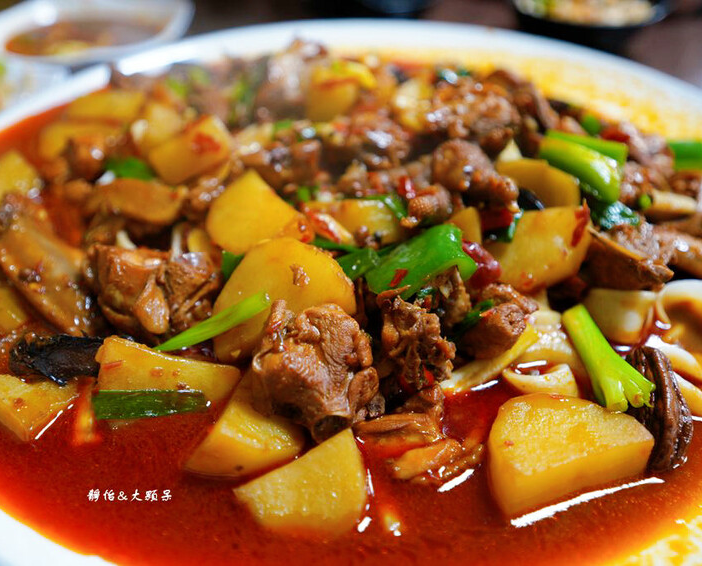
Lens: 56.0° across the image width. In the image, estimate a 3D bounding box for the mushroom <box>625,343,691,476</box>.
[{"bbox_3d":[0.117,0.048,0.251,0.019,0.022,0.043,6,52,5],"label":"mushroom"}]

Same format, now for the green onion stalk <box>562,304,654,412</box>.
[{"bbox_3d":[0.100,0.028,0.259,0.015,0.011,0.050,-7,42,-9],"label":"green onion stalk"}]

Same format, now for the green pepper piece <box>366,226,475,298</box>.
[{"bbox_3d":[0.029,-0.009,0.278,0.041,0.016,0.024,-24,47,-13],"label":"green pepper piece"}]

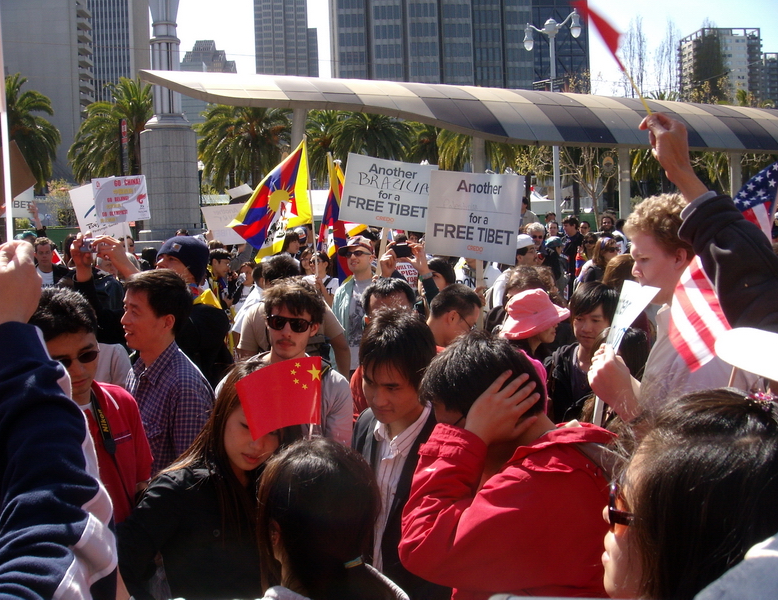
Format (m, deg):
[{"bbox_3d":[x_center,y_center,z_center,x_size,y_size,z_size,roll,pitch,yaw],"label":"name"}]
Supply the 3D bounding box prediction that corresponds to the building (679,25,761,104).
[{"bbox_3d":[131.998,-69.629,354.615,24.000,73.000,24.000,-3,5,-8],"label":"building"}]

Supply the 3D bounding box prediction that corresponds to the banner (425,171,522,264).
[{"bbox_3d":[0.467,-0.456,4.800,0.620,0.470,0.040,10,9,36],"label":"banner"}]

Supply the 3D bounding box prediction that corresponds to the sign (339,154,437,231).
[{"bbox_3d":[0.007,-0.713,5.850,0.610,0.457,0.020,9,1,3],"label":"sign"}]

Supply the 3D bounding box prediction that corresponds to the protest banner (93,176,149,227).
[{"bbox_3d":[-2.808,-1.048,9.200,0.600,0.457,0.020,-8,2,-17],"label":"protest banner"}]

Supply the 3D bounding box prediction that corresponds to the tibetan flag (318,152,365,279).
[{"bbox_3d":[-0.403,-0.686,7.300,0.420,1.050,0.350,0,6,24],"label":"tibetan flag"}]

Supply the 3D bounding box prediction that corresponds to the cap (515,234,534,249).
[{"bbox_3d":[1.026,-0.449,6.800,0.230,0.120,0.180,-3,6,-6],"label":"cap"}]

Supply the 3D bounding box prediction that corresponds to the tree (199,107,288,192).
[{"bbox_3d":[-9.119,-7.821,57.000,6.400,10.800,6.400,-2,5,0],"label":"tree"}]

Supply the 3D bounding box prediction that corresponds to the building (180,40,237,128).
[{"bbox_3d":[-96.692,-91.042,475.344,34.000,101.000,34.000,-2,5,0],"label":"building"}]

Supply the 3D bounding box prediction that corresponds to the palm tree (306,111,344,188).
[{"bbox_3d":[-4.475,-9.241,61.669,6.500,10.600,6.500,-2,5,0],"label":"palm tree"}]

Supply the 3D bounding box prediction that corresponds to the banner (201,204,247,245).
[{"bbox_3d":[-1.679,-0.794,9.300,0.610,0.457,0.020,-16,15,30],"label":"banner"}]

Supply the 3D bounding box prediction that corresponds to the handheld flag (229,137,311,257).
[{"bbox_3d":[-1.170,-0.974,8.600,0.820,1.150,0.350,-2,6,6],"label":"handheld flag"}]

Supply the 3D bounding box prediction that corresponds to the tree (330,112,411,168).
[{"bbox_3d":[-1.130,-8.709,64.000,6.000,10.800,6.000,-2,5,0],"label":"tree"}]

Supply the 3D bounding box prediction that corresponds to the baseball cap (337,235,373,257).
[{"bbox_3d":[-0.225,-0.366,5.900,0.180,0.140,0.260,3,4,44],"label":"baseball cap"}]

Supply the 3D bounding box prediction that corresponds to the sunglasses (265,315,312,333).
[{"bbox_3d":[-0.306,0.072,2.830,0.145,0.048,0.145,7,2,8],"label":"sunglasses"}]

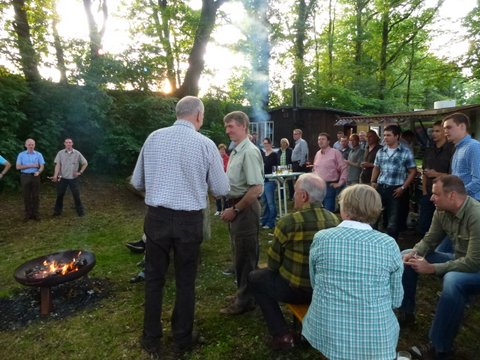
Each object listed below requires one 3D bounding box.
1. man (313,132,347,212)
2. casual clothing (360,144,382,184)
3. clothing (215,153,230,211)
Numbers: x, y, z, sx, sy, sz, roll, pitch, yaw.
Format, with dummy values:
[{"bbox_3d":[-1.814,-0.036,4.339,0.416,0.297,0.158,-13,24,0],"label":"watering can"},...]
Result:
[{"bbox_3d":[1.400,0.139,5.220,0.350,1.750,0.540,-3,5,-42],"label":"man"},{"bbox_3d":[1.970,-0.194,4.948,0.320,0.650,0.480,-3,5,-37],"label":"casual clothing"},{"bbox_3d":[-0.418,0.054,7.722,0.450,1.380,0.300,1,4,15],"label":"clothing"}]

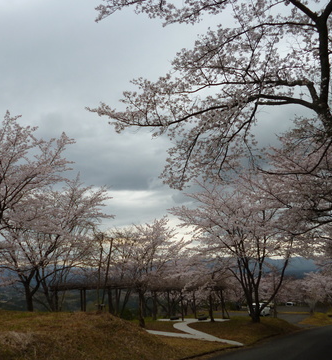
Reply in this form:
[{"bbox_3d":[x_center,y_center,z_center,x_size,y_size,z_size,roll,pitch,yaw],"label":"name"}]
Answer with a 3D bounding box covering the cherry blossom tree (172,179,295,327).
[{"bbox_3d":[4.610,4.460,26.280,8.360,9.760,7.940,0,-15,0],"label":"cherry blossom tree"}]

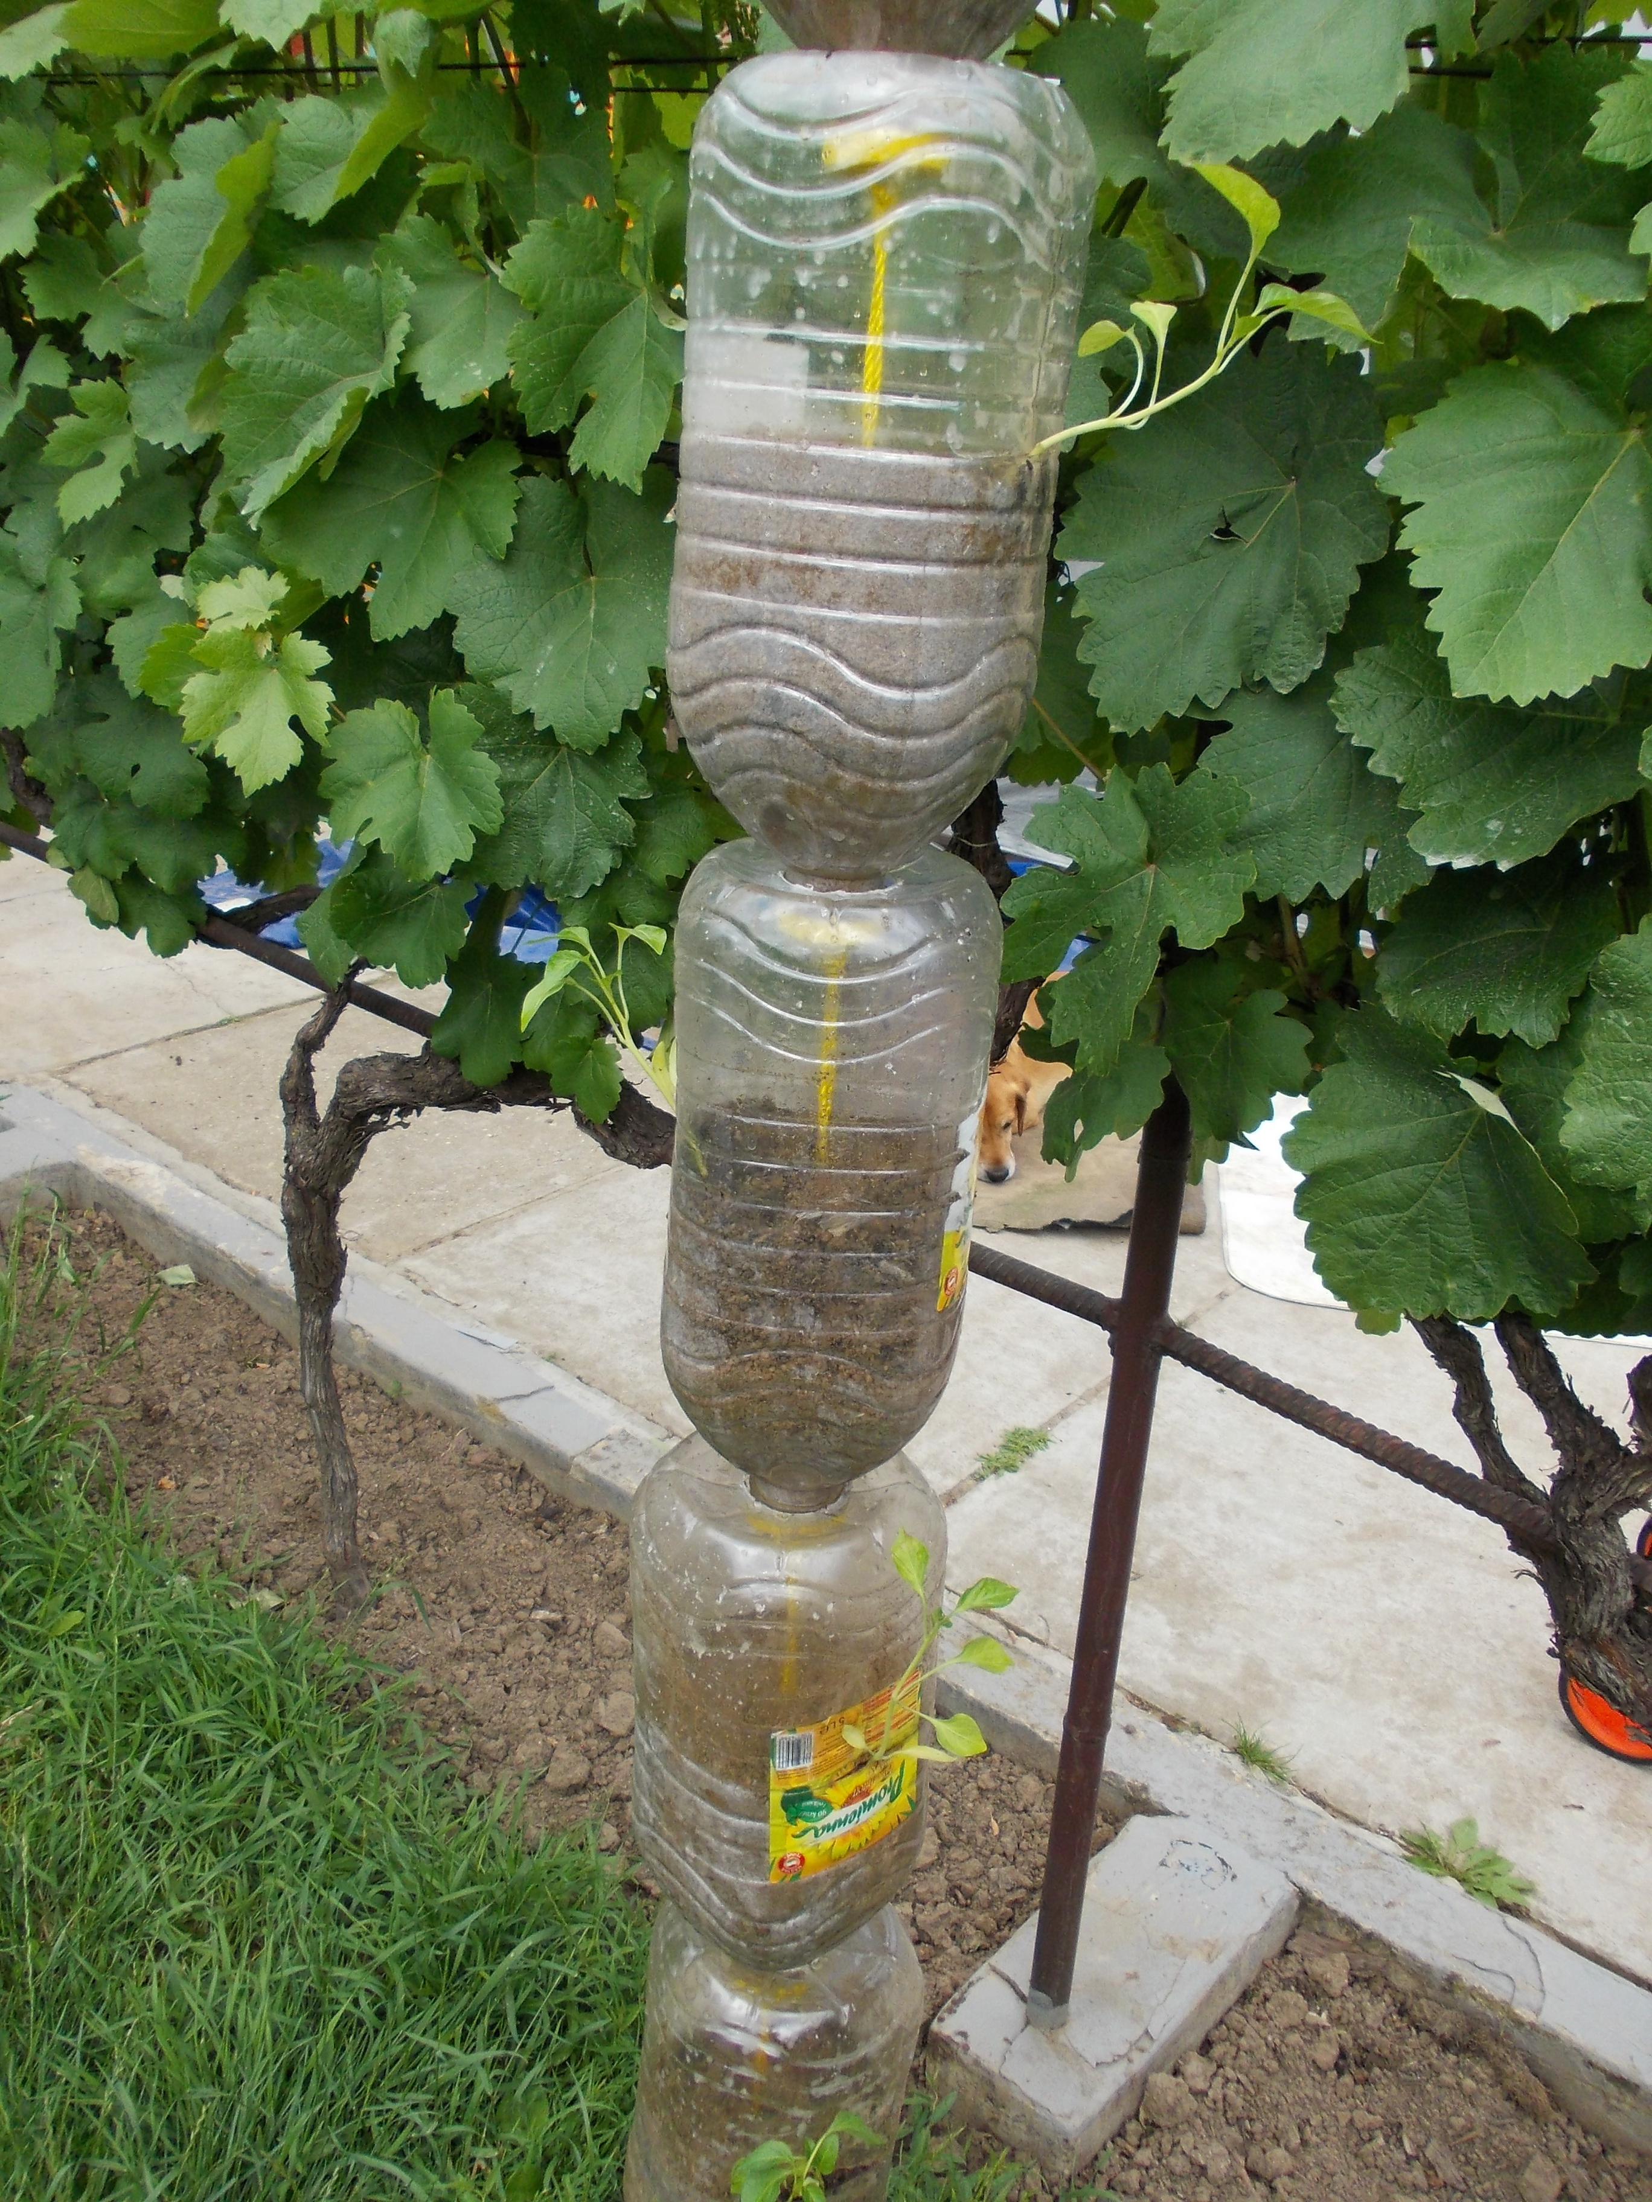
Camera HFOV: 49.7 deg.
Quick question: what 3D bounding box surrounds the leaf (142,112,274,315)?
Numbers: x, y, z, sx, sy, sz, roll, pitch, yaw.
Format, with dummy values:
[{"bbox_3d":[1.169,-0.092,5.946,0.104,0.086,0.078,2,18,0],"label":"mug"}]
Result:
[{"bbox_3d":[-0.528,-0.758,1.520,0.125,0.175,0.080,5,8,3],"label":"leaf"}]

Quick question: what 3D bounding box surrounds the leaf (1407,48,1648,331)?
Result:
[{"bbox_3d":[0.366,-0.476,0.930,0.140,0.155,0.070,14,5,24],"label":"leaf"}]

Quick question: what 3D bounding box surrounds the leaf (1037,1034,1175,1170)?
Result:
[{"bbox_3d":[0.208,-0.005,1.310,0.088,0.104,0.045,12,0,19],"label":"leaf"}]

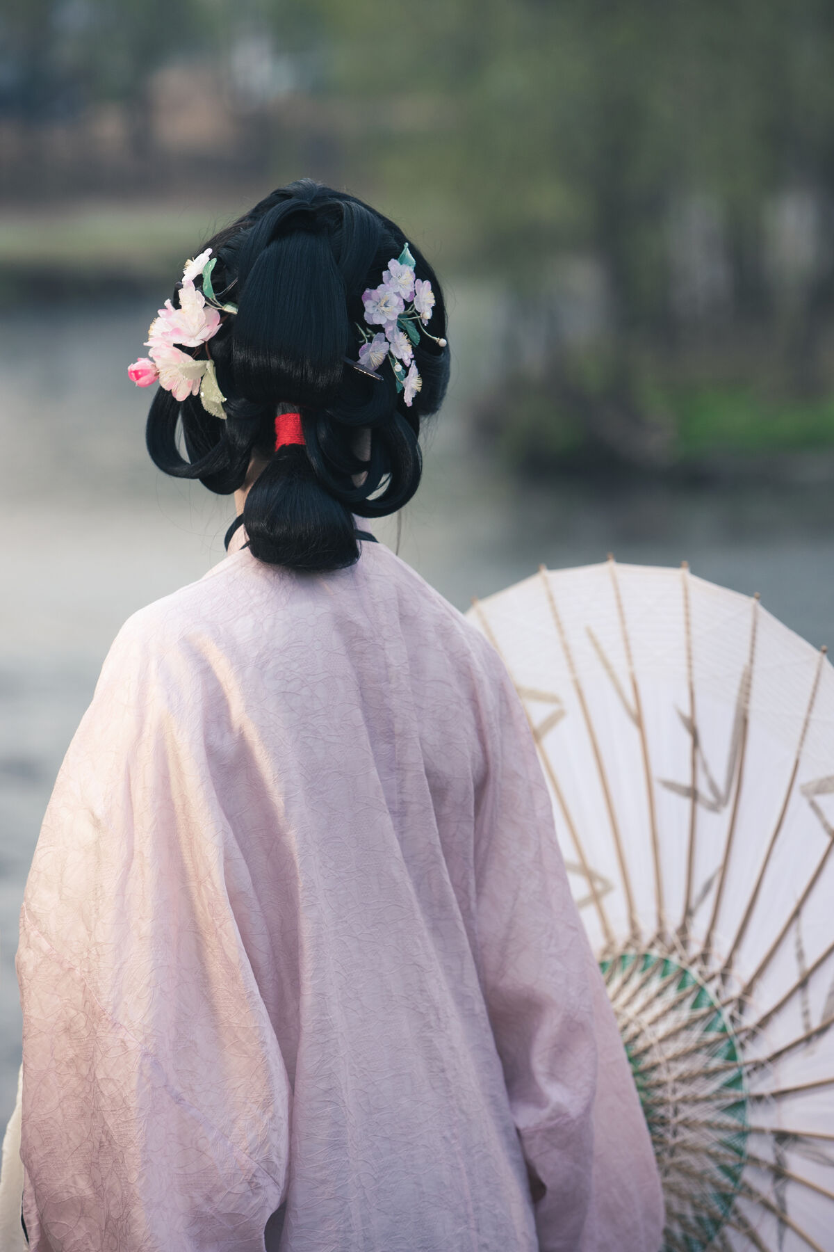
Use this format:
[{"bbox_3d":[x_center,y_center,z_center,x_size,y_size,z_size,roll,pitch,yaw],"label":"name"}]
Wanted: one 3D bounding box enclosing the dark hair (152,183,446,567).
[{"bbox_3d":[-0.094,-0.197,3.870,0.235,0.300,0.250,1,5,13],"label":"dark hair"}]

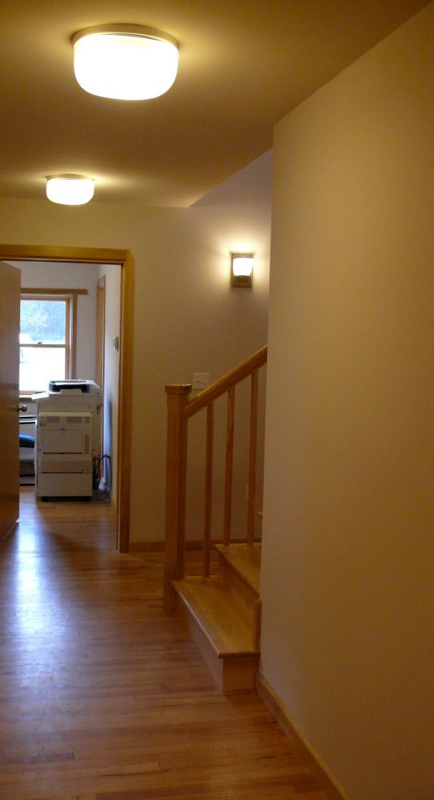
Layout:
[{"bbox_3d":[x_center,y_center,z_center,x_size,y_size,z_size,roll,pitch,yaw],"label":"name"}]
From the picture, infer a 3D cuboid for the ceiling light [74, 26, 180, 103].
[{"bbox_3d":[-0.279,-1.016,2.460,0.320,0.136,0.320,0,5,-13],"label":"ceiling light"}]

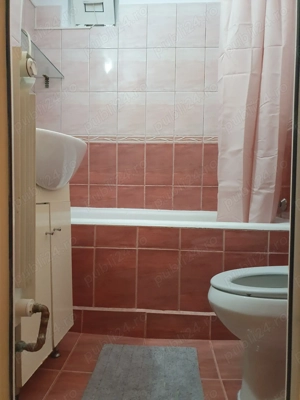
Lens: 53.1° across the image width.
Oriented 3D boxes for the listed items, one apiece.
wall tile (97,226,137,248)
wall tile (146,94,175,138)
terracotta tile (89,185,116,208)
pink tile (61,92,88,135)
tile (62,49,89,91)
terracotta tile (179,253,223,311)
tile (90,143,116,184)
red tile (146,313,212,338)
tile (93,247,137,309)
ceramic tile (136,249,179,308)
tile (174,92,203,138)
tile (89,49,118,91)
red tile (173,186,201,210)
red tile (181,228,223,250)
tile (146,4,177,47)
[{"bbox_3d":[-0.161,0.175,1.430,0.200,0.106,0.012,1,2,3],"label":"wall tile"},{"bbox_3d":[0.072,-0.608,2.113,0.200,0.301,0.012,1,2,3],"label":"wall tile"},{"bbox_3d":[-0.337,-0.023,2.156,0.200,0.164,0.015,1,3,4],"label":"terracotta tile"},{"bbox_3d":[-0.534,-0.620,2.150,0.200,0.301,0.012,1,2,3],"label":"pink tile"},{"bbox_3d":[-0.521,-0.913,2.129,0.200,0.299,0.015,1,3,4],"label":"tile"},{"bbox_3d":[0.239,0.378,1.411,0.200,0.282,0.015,1,1,3],"label":"terracotta tile"},{"bbox_3d":[-0.338,-0.258,2.151,0.200,0.301,0.012,1,2,3],"label":"tile"},{"bbox_3d":[0.130,0.592,1.416,0.300,0.115,0.015,1,1,3],"label":"red tile"},{"bbox_3d":[-0.165,0.376,1.437,0.200,0.293,0.012,1,2,3],"label":"tile"},{"bbox_3d":[0.038,0.380,1.425,0.200,0.293,0.012,1,2,3],"label":"ceramic tile"},{"bbox_3d":[0.274,-0.604,2.101,0.200,0.301,0.012,1,2,3],"label":"tile"},{"bbox_3d":[-0.327,-0.918,2.127,0.200,0.301,0.012,1,2,3],"label":"tile"},{"bbox_3d":[0.265,-0.011,2.119,0.200,0.164,0.015,1,3,4],"label":"red tile"},{"bbox_3d":[0.243,0.185,1.398,0.200,0.103,0.015,1,3,4],"label":"red tile"},{"bbox_3d":[0.082,-1.211,2.096,0.200,0.300,0.015,1,1,3],"label":"tile"}]

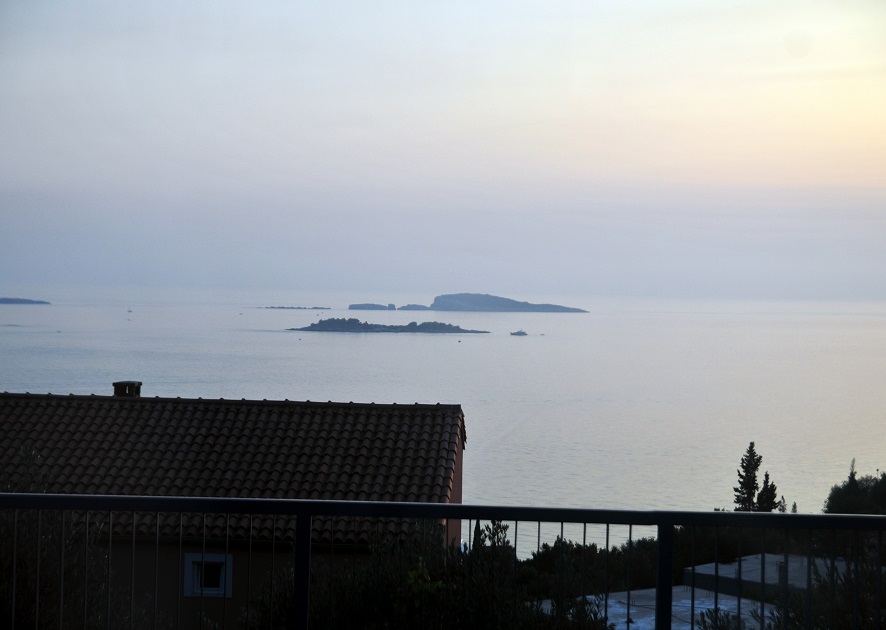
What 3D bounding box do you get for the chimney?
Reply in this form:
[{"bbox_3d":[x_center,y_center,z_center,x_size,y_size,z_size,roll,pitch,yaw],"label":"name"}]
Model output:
[{"bbox_3d":[-5.918,1.503,33.104,0.460,0.500,0.460,1,1,4],"label":"chimney"}]

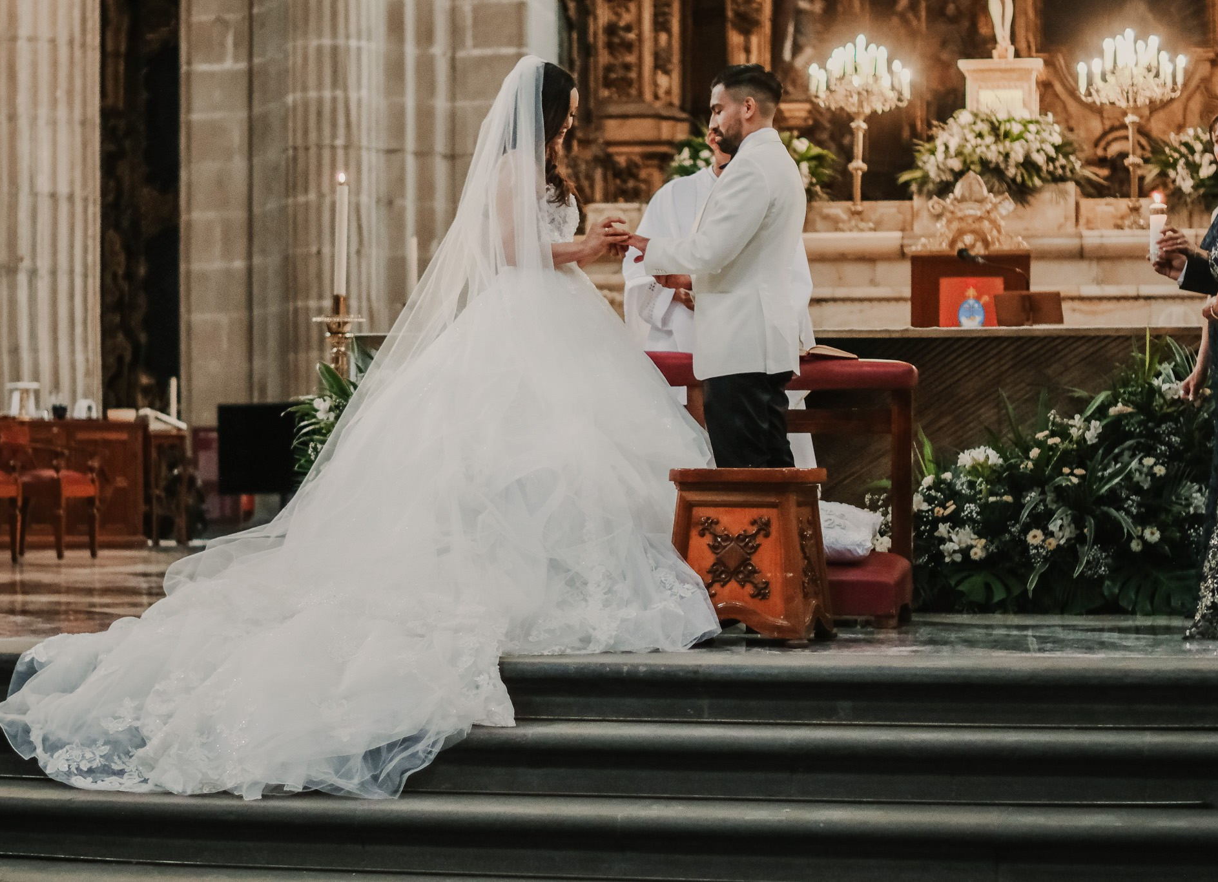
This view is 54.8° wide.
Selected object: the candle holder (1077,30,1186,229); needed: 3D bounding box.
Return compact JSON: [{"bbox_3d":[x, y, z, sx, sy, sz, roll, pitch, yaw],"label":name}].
[{"bbox_3d":[3.438,-2.040,7.710,0.700,1.300,0.700,0,-1,4],"label":"candle holder"}]

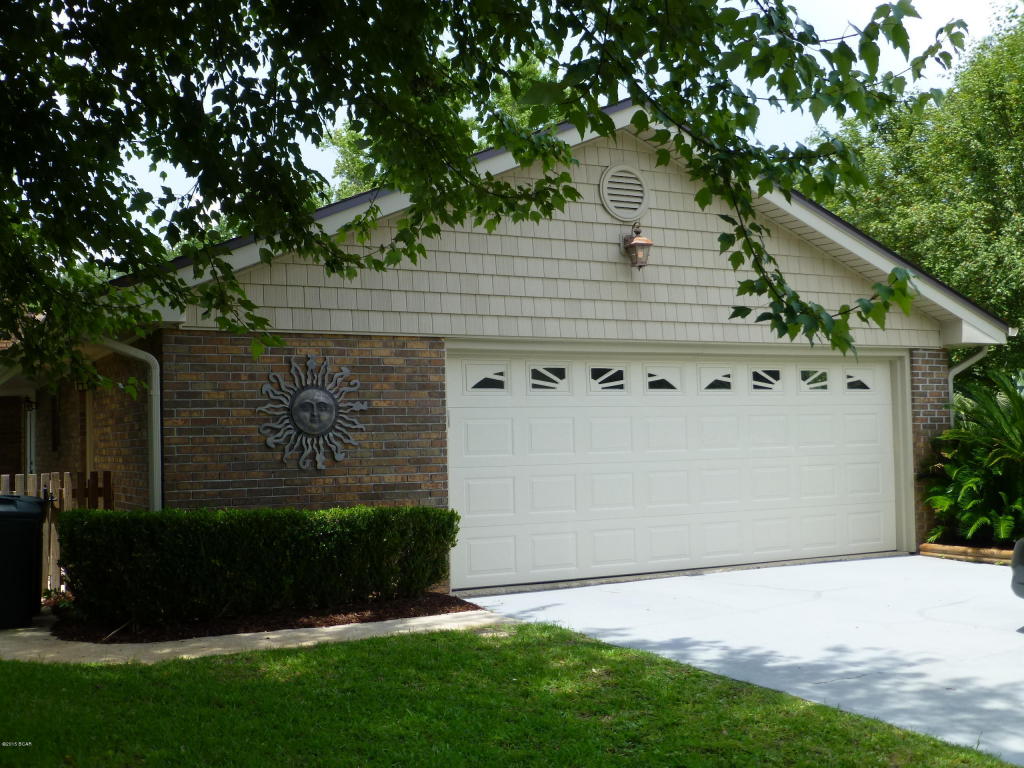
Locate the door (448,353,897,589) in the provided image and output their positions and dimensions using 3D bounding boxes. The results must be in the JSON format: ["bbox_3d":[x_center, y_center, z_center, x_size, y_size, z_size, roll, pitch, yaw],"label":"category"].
[{"bbox_3d":[1.786,0.756,11.423,5.470,2.130,0.060,0,-3,-28],"label":"door"}]

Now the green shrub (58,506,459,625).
[{"bbox_3d":[-1.857,1.357,8.915,3.020,0.840,0.600,0,-3,-28],"label":"green shrub"}]

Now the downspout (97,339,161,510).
[{"bbox_3d":[-2.950,0.695,8.821,0.510,2.200,0.090,0,-3,-28],"label":"downspout"}]

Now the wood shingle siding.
[{"bbox_3d":[1.094,-1.419,10.990,8.340,2.000,0.060,0,-3,-28],"label":"wood shingle siding"}]

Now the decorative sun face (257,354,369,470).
[{"bbox_3d":[-1.608,0.231,9.393,0.945,0.938,0.080,0,-3,-28],"label":"decorative sun face"}]

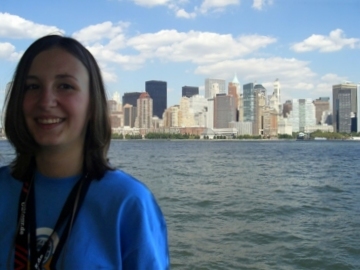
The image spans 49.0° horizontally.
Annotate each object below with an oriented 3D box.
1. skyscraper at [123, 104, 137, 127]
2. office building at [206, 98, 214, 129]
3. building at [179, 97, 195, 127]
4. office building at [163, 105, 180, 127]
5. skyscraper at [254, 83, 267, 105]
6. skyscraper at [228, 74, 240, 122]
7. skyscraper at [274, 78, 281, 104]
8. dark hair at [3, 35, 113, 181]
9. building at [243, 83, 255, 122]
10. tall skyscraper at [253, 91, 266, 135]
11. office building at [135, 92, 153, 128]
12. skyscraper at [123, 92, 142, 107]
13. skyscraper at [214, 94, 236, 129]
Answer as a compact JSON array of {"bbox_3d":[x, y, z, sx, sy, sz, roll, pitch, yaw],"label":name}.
[{"bbox_3d":[-167.000,-47.770,1320.330,28.000,118.200,34.000,0,0,30],"label":"skyscraper"},{"bbox_3d":[86.230,-45.540,1110.310,20.000,111.100,24.000,0,0,12],"label":"office building"},{"bbox_3d":[22.850,-56.440,1290.380,40.000,135.200,32.000,0,0,22],"label":"building"},{"bbox_3d":[-23.010,-35.050,1070.240,40.000,89.600,28.000,0,0,22],"label":"office building"},{"bbox_3d":[329.985,-97.356,1620.000,44.000,227.505,44.000,0,-1,-42],"label":"skyscraper"},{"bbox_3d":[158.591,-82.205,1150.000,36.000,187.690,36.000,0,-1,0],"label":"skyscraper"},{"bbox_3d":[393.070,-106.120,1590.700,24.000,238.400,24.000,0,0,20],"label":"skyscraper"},{"bbox_3d":[-0.258,-0.058,0.840,0.228,0.310,0.220,0,-1,-7],"label":"dark hair"},{"bbox_3d":[163.406,-56.490,940.000,29.000,132.009,28.000,0,-1,0],"label":"building"},{"bbox_3d":[219.270,-56.010,1090.380,26.000,131.800,32.000,0,0,28],"label":"tall skyscraper"},{"bbox_3d":[-102.935,-55.042,1130.000,38.000,132.958,38.000,0,-1,20],"label":"office building"},{"bbox_3d":[-157.136,-65.416,1350.000,56.000,158.160,54.000,0,-1,25],"label":"skyscraper"},{"bbox_3d":[122.620,-49.700,1065.340,54.000,118.900,30.000,0,0,12],"label":"skyscraper"}]

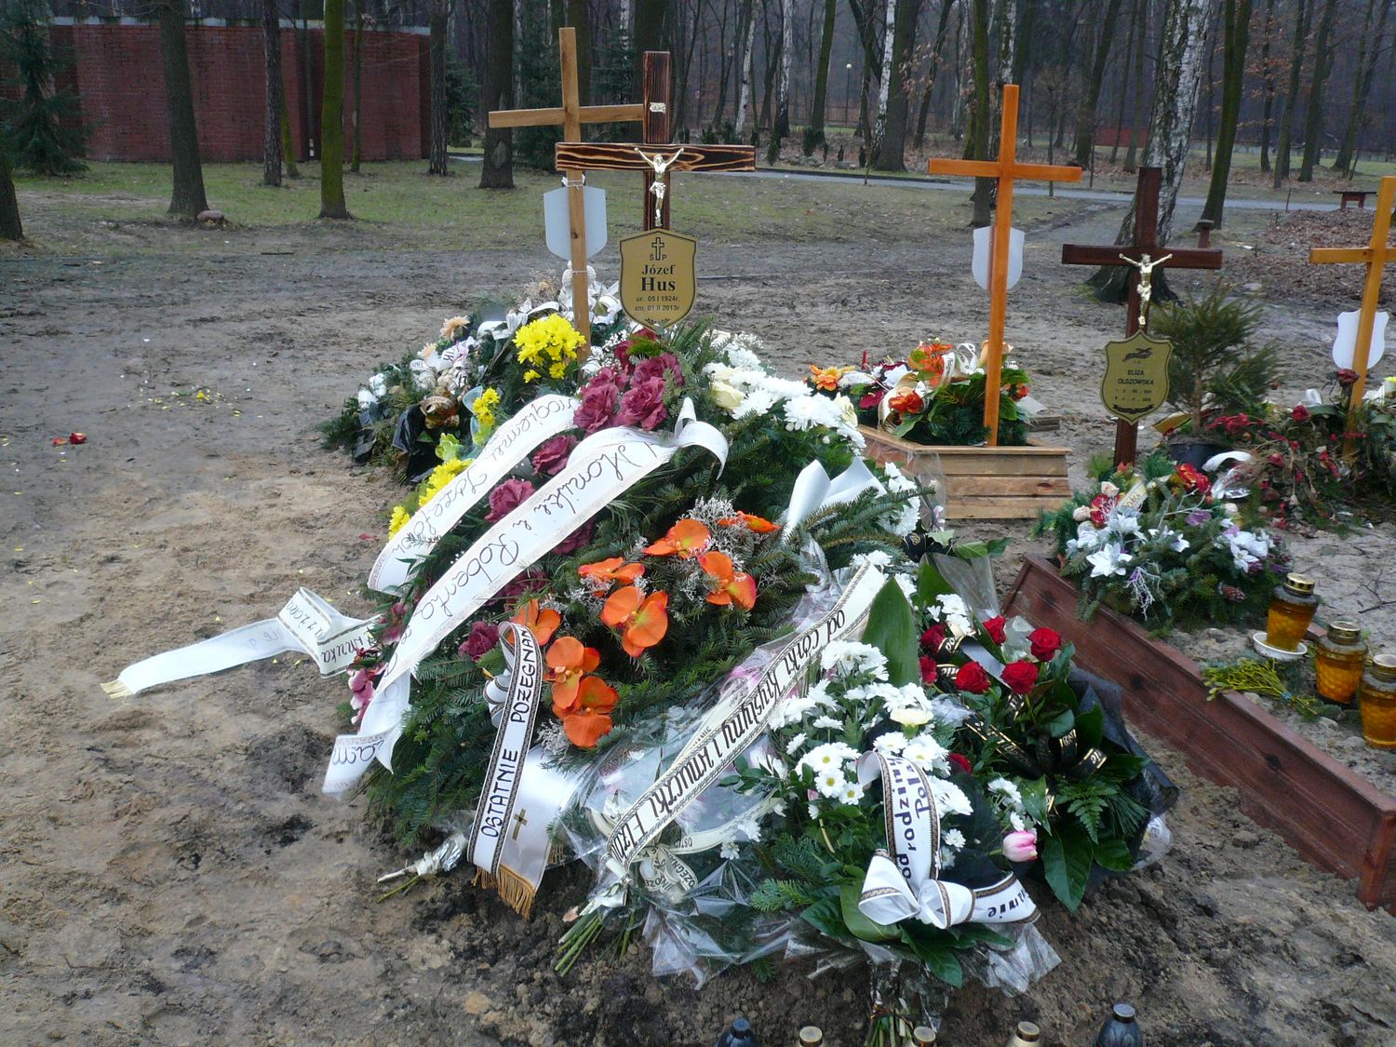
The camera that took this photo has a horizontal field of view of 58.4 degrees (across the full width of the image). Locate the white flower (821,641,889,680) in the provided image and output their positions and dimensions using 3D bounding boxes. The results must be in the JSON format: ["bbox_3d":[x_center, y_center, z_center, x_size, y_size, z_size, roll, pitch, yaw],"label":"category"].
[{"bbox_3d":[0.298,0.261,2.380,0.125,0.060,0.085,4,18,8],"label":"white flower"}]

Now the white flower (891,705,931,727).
[{"bbox_3d":[0.412,0.373,2.420,0.075,0.046,0.075,0,-3,0],"label":"white flower"}]

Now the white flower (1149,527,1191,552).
[{"bbox_3d":[1.347,0.045,3.570,0.110,0.075,0.080,-1,19,-6],"label":"white flower"}]

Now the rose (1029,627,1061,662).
[{"bbox_3d":[0.692,0.241,2.500,0.062,0.060,0.060,6,-12,16],"label":"rose"}]

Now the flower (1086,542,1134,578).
[{"bbox_3d":[1.153,0.099,3.500,0.130,0.095,0.080,7,-7,18],"label":"flower"}]

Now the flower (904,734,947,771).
[{"bbox_3d":[0.430,0.433,2.370,0.082,0.068,0.050,1,-21,0],"label":"flower"}]

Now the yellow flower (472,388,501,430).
[{"bbox_3d":[-0.604,-0.329,3.570,0.082,0.120,0.075,1,19,0],"label":"yellow flower"}]

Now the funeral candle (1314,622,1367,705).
[{"bbox_3d":[1.470,0.318,2.860,0.118,0.168,0.118,11,20,28],"label":"funeral candle"}]

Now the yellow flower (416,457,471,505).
[{"bbox_3d":[-0.697,-0.116,3.420,0.140,0.120,0.100,5,19,11],"label":"yellow flower"}]

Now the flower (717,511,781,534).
[{"bbox_3d":[0.114,-0.001,2.800,0.140,0.045,0.110,-1,18,-7],"label":"flower"}]

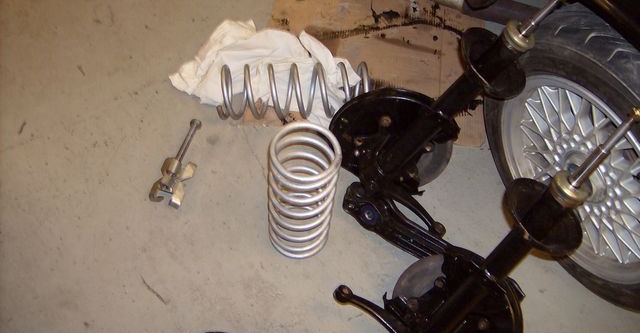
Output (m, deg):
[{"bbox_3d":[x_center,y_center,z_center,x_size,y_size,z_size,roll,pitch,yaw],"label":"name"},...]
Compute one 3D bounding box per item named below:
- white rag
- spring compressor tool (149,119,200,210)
[{"bbox_3d":[-0.141,-0.289,1.862,0.521,0.070,0.309,11,57,2],"label":"white rag"},{"bbox_3d":[-0.346,-0.021,1.679,0.082,0.060,0.277,12,57,3],"label":"spring compressor tool"}]

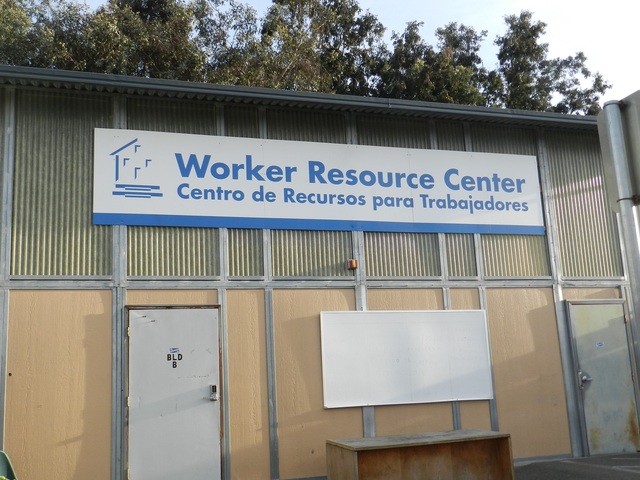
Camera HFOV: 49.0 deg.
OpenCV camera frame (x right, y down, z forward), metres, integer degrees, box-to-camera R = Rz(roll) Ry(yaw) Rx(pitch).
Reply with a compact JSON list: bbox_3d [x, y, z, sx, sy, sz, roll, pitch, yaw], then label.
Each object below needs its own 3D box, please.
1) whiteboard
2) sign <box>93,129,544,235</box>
[{"bbox_3d":[1.185,1.563,9.390,2.420,1.220,0.040,1,-12,-17],"label":"whiteboard"},{"bbox_3d":[0.257,-0.724,9.582,6.350,1.230,0.040,1,-12,-17],"label":"sign"}]

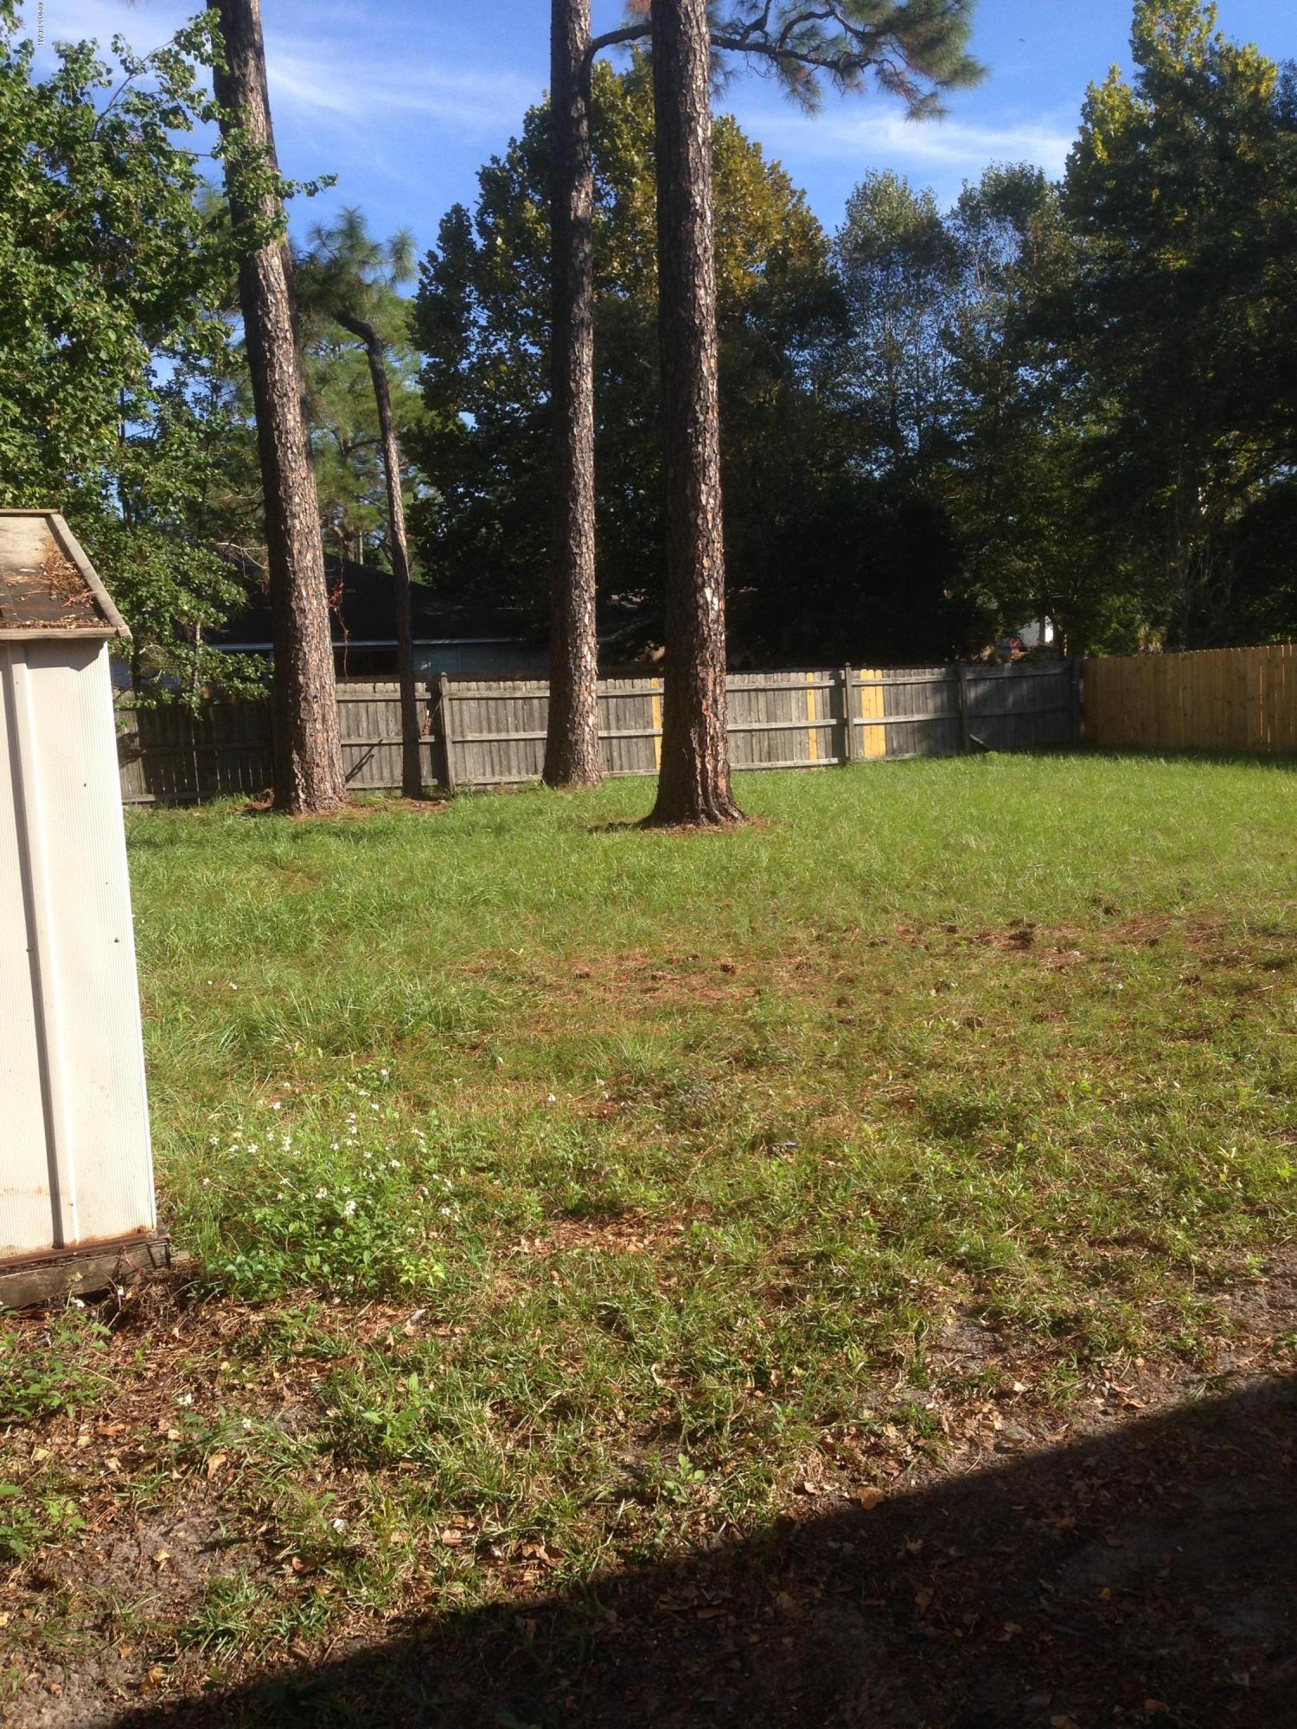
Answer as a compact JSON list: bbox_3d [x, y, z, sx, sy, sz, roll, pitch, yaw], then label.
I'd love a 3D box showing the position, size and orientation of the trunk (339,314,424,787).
[{"bbox_3d":[-3.845,-4.393,23.625,0.779,6.932,0.500,-4,6,-8],"label":"trunk"}]

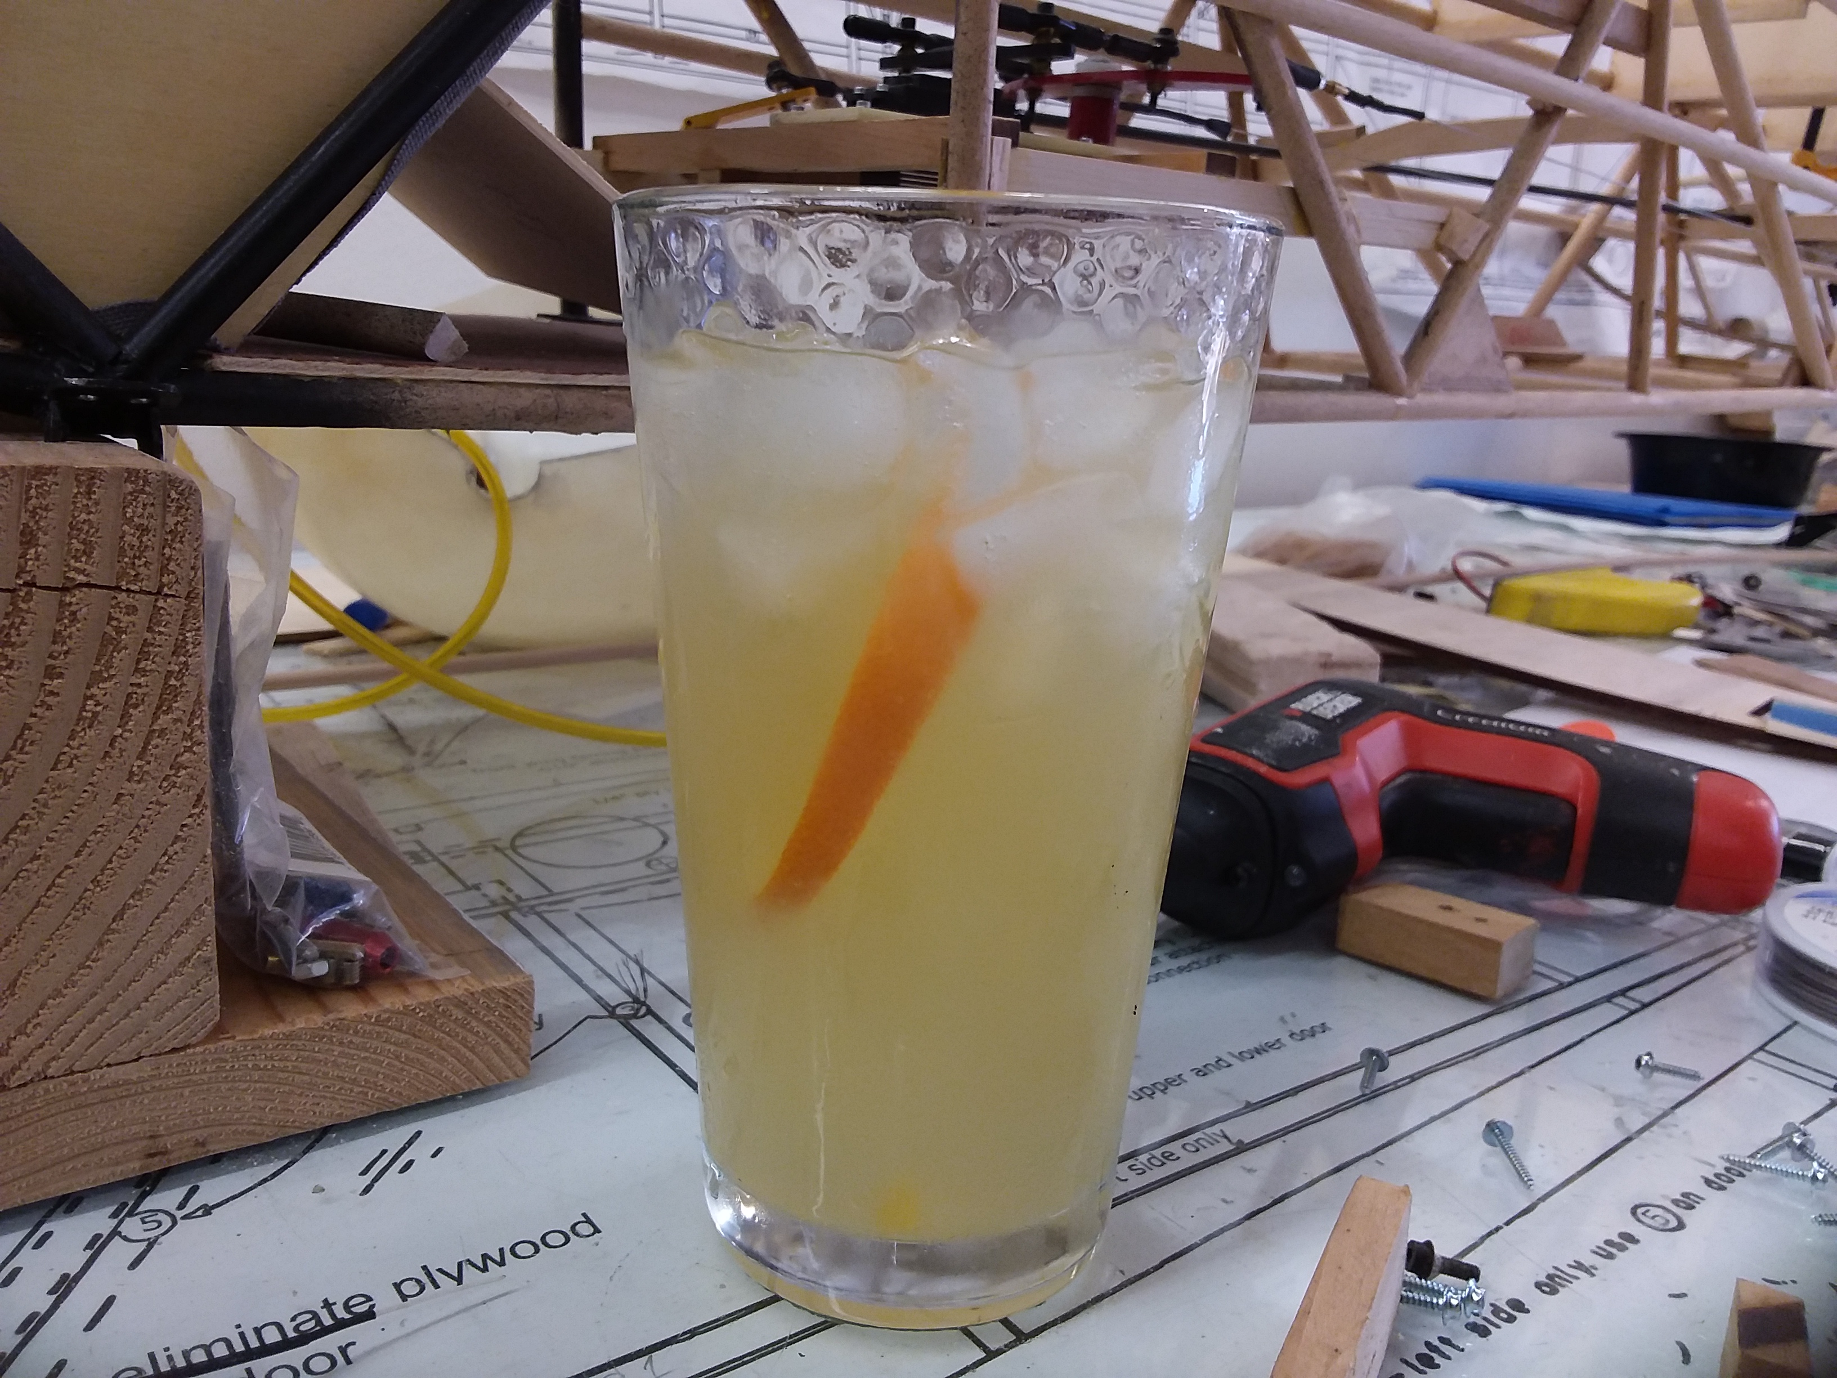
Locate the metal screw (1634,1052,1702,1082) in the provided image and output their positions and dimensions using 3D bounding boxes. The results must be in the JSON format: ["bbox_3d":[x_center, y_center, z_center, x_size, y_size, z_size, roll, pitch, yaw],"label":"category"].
[{"bbox_3d":[0.148,0.075,0.282,0.012,0.005,0.005,13,13,4],"label":"metal screw"}]

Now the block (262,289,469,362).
[{"bbox_3d":[-0.133,-0.085,0.331,0.058,0.011,0.013,12,15,19],"label":"block"}]

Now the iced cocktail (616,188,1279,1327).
[{"bbox_3d":[0.001,0.011,0.212,0.089,0.150,0.089,2,13,0],"label":"iced cocktail"}]

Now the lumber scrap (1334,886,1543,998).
[{"bbox_3d":[0.121,0.058,0.335,0.019,0.013,0.039,-10,17,-44],"label":"lumber scrap"}]

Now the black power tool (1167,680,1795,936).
[{"bbox_3d":[0.139,0.036,0.360,0.142,0.047,0.120,9,14,29],"label":"black power tool"}]

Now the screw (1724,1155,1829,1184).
[{"bbox_3d":[0.148,0.083,0.248,0.016,0.005,0.005,3,11,32],"label":"screw"}]

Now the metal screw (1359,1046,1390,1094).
[{"bbox_3d":[0.088,0.074,0.277,0.006,0.006,0.011,8,25,25],"label":"metal screw"}]

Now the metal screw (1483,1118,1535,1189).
[{"bbox_3d":[0.103,0.081,0.248,0.005,0.005,0.016,2,19,-2],"label":"metal screw"}]

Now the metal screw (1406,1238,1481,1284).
[{"bbox_3d":[0.079,0.087,0.217,0.012,0.006,0.006,17,12,-5],"label":"metal screw"}]

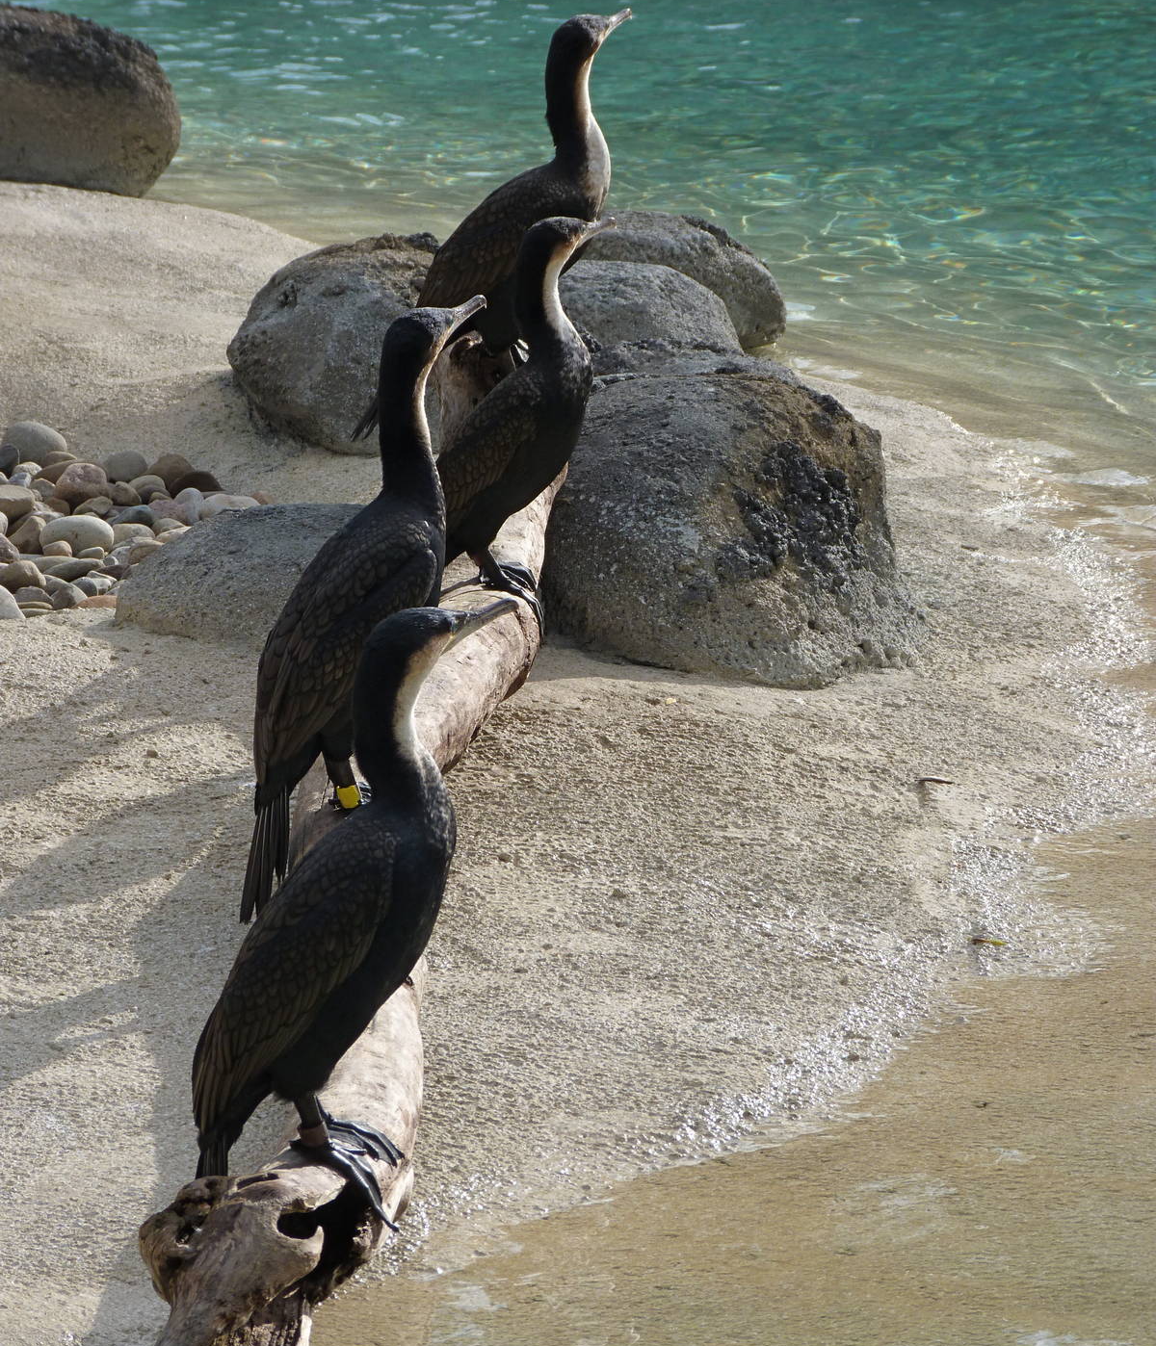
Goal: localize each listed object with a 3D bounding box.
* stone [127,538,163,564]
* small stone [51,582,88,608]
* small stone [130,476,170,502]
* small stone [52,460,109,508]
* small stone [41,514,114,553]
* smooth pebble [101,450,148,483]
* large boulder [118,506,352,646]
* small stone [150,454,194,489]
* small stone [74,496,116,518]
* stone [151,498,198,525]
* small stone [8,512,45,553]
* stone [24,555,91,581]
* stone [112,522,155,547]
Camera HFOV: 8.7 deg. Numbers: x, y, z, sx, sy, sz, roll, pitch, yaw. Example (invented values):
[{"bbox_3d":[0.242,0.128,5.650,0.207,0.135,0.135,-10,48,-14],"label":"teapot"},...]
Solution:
[{"bbox_3d":[-0.598,-0.167,10.555,0.062,0.039,0.050,0,11,0],"label":"stone"},{"bbox_3d":[-0.689,-0.106,10.240,0.054,0.040,0.048,0,11,0],"label":"small stone"},{"bbox_3d":[-0.633,-0.273,11.200,0.057,0.032,0.048,0,13,0],"label":"small stone"},{"bbox_3d":[-0.731,-0.278,11.150,0.083,0.059,0.072,0,13,0],"label":"small stone"},{"bbox_3d":[-0.707,-0.194,10.693,0.105,0.058,0.079,0,11,0],"label":"small stone"},{"bbox_3d":[-0.673,-0.307,11.273,0.072,0.051,0.061,0,11,0],"label":"smooth pebble"},{"bbox_3d":[-0.457,-0.144,10.850,0.420,0.150,0.360,0,13,0],"label":"large boulder"},{"bbox_3d":[-0.605,-0.294,11.209,0.079,0.061,0.067,0,11,0],"label":"small stone"},{"bbox_3d":[-0.698,-0.238,10.920,0.061,0.035,0.049,0,11,0],"label":"small stone"},{"bbox_3d":[-0.587,-0.235,11.000,0.070,0.033,0.052,0,13,0],"label":"stone"},{"bbox_3d":[-0.790,-0.202,10.850,0.053,0.050,0.055,0,13,0],"label":"small stone"},{"bbox_3d":[-0.735,-0.149,10.700,0.094,0.032,0.060,0,13,0],"label":"stone"},{"bbox_3d":[-0.641,-0.199,10.900,0.062,0.031,0.050,0,13,0],"label":"stone"}]

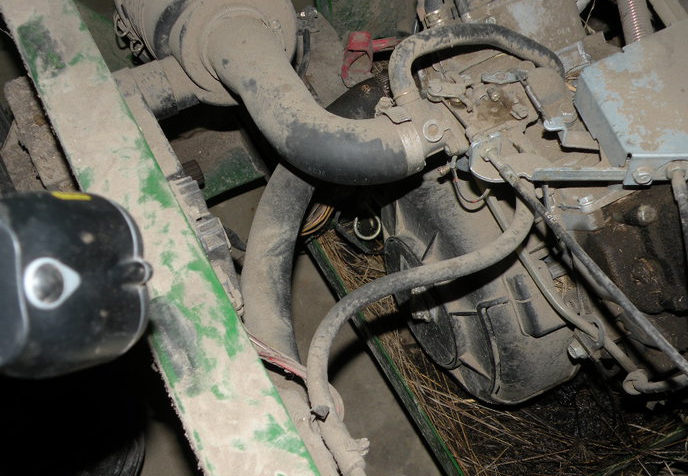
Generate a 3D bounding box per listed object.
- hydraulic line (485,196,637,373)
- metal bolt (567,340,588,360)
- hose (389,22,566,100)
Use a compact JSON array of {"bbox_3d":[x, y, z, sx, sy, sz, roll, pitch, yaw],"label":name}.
[{"bbox_3d":[0.179,0.037,0.724,0.018,0.018,0.212,5,39,-39],"label":"hydraulic line"},{"bbox_3d":[0.192,0.092,0.685,0.012,0.016,0.016,-20,49,-18],"label":"metal bolt"},{"bbox_3d":[0.119,-0.161,0.746,0.207,0.037,0.072,-10,82,-35],"label":"hose"}]

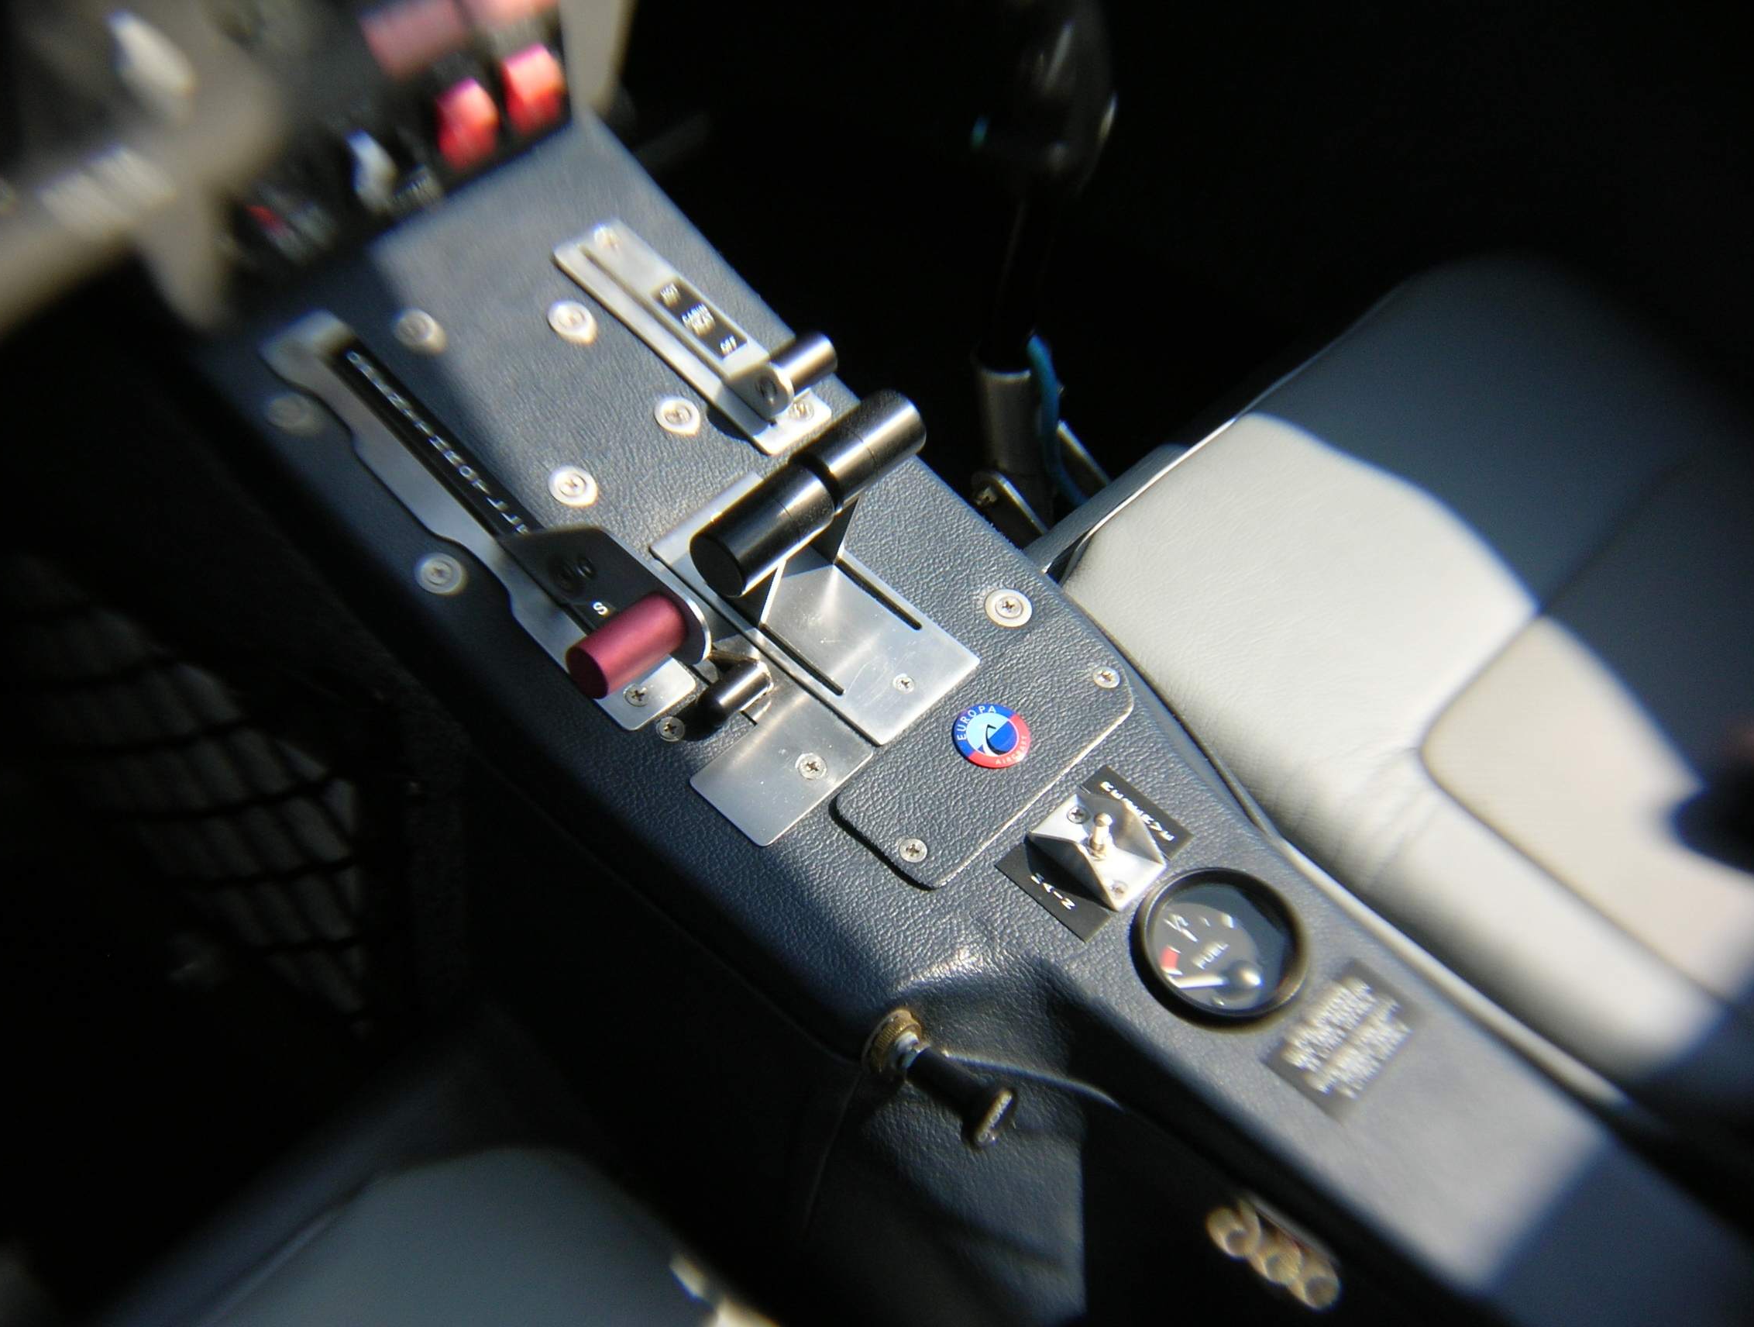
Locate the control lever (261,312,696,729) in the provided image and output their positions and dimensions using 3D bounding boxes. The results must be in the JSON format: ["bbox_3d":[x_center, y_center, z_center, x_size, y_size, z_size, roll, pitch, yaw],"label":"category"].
[{"bbox_3d":[-0.140,-0.060,1.369,0.047,0.048,0.206,-35,69,-30],"label":"control lever"}]

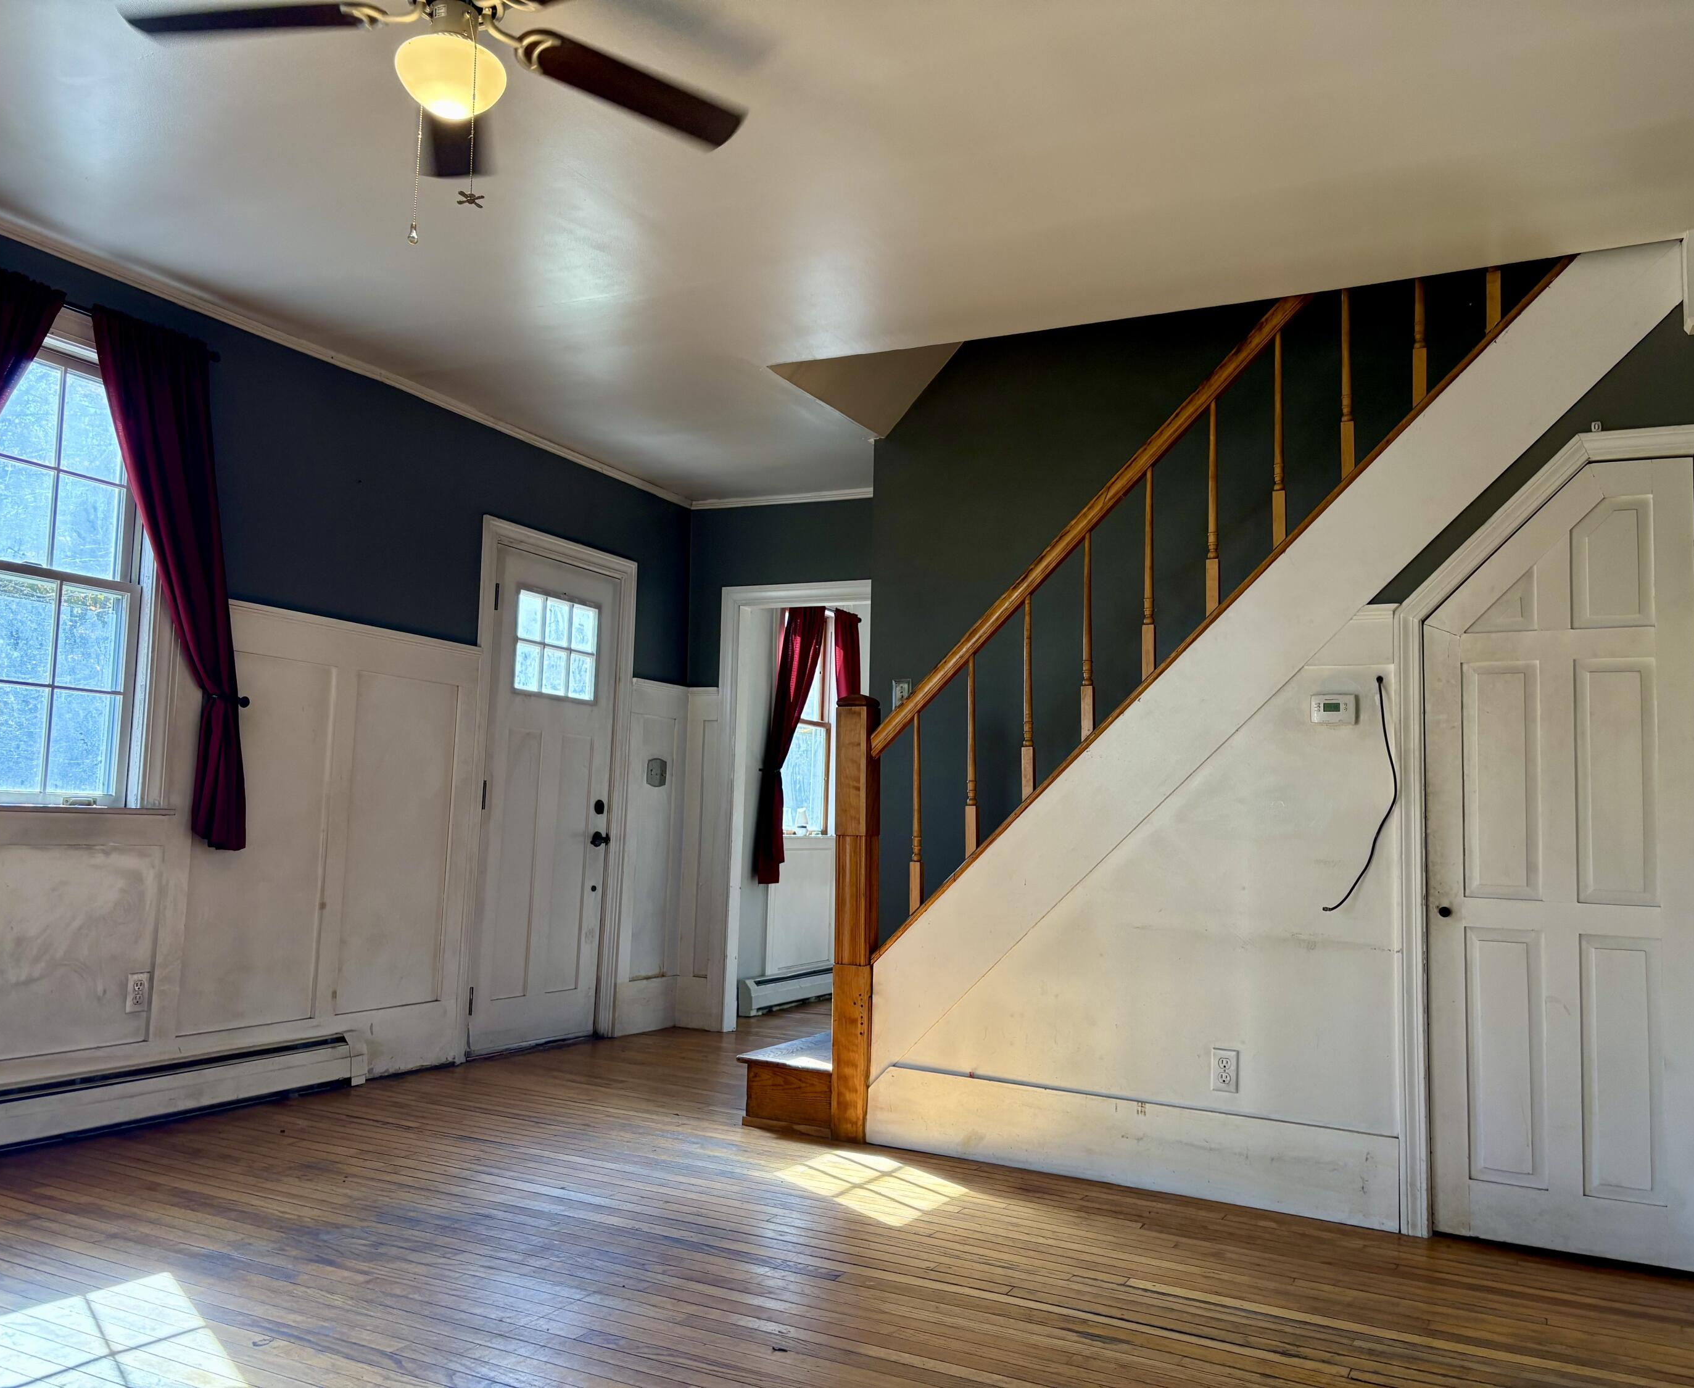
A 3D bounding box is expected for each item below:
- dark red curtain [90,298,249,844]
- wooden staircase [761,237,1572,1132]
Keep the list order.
[{"bbox_3d":[-2.051,-0.326,4.210,0.099,1.583,0.655,-1,-6,27],"label":"dark red curtain"},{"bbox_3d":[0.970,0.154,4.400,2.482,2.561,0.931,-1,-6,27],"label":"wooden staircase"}]

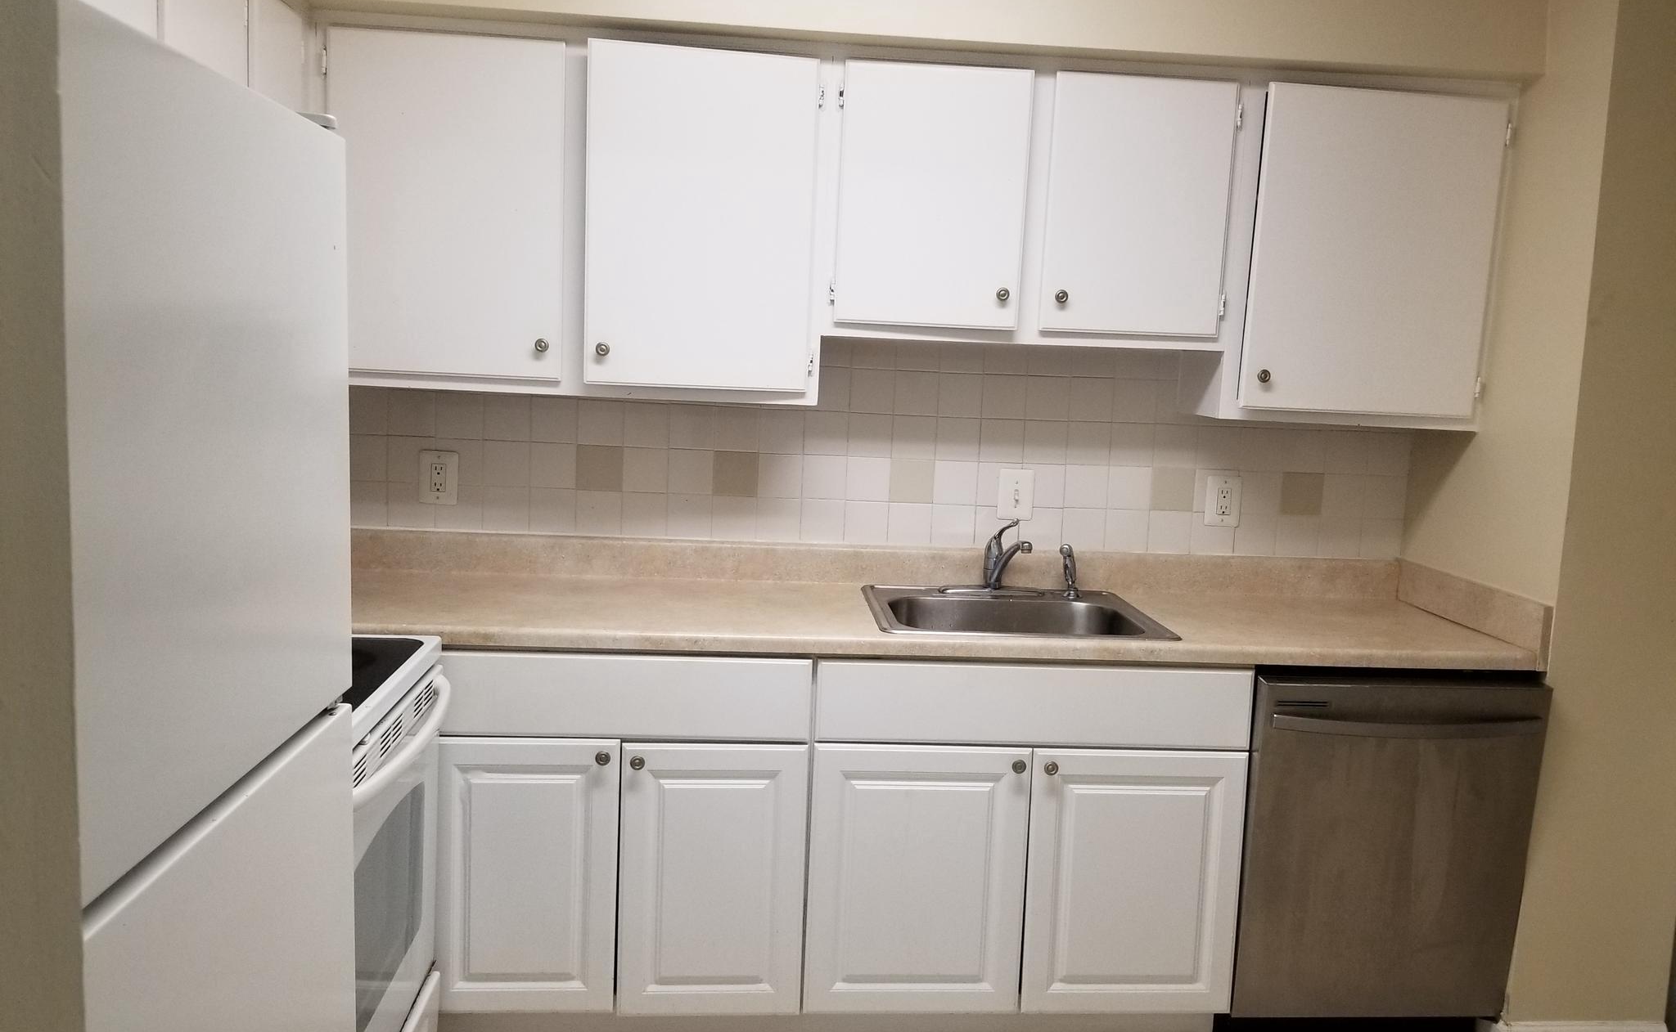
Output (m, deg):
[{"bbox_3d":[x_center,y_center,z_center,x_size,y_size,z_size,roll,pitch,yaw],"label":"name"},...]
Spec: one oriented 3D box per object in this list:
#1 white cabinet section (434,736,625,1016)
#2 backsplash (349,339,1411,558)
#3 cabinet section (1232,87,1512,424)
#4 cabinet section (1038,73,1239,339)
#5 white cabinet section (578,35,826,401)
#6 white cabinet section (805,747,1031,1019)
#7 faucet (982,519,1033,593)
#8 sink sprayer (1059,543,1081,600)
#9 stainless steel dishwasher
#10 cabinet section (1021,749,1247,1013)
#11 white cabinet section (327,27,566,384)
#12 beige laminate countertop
[{"bbox_3d":[-0.642,0.678,2.772,0.358,0.567,0.575,2,8,-5],"label":"white cabinet section"},{"bbox_3d":[0.029,-0.177,3.089,2.840,0.490,0.020,2,7,-4],"label":"backsplash"},{"bbox_3d":[1.174,-0.597,2.932,0.555,0.701,0.297,2,8,-5],"label":"cabinet section"},{"bbox_3d":[0.642,-0.688,2.877,0.397,0.545,0.294,2,8,-5],"label":"cabinet section"},{"bbox_3d":[-0.302,-0.642,2.804,0.477,0.701,0.297,2,8,-5],"label":"white cabinet section"},{"bbox_3d":[0.148,0.721,2.863,0.454,0.580,0.540,2,7,-4],"label":"white cabinet section"},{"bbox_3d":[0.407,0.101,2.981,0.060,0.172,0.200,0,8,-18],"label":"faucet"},{"bbox_3d":[0.555,0.130,3.026,0.046,0.128,0.058,5,8,17],"label":"sink sprayer"},{"bbox_3d":[1.130,0.690,2.914,0.602,0.785,0.600,2,7,-4],"label":"stainless steel dishwasher"},{"bbox_3d":[0.586,0.722,2.879,0.443,0.568,0.575,2,8,-5],"label":"cabinet section"},{"bbox_3d":[-0.824,-0.658,2.761,0.473,0.694,0.294,2,8,-5],"label":"white cabinet section"},{"bbox_3d":[0.045,0.225,2.825,2.830,0.042,0.620,2,7,-4],"label":"beige laminate countertop"}]

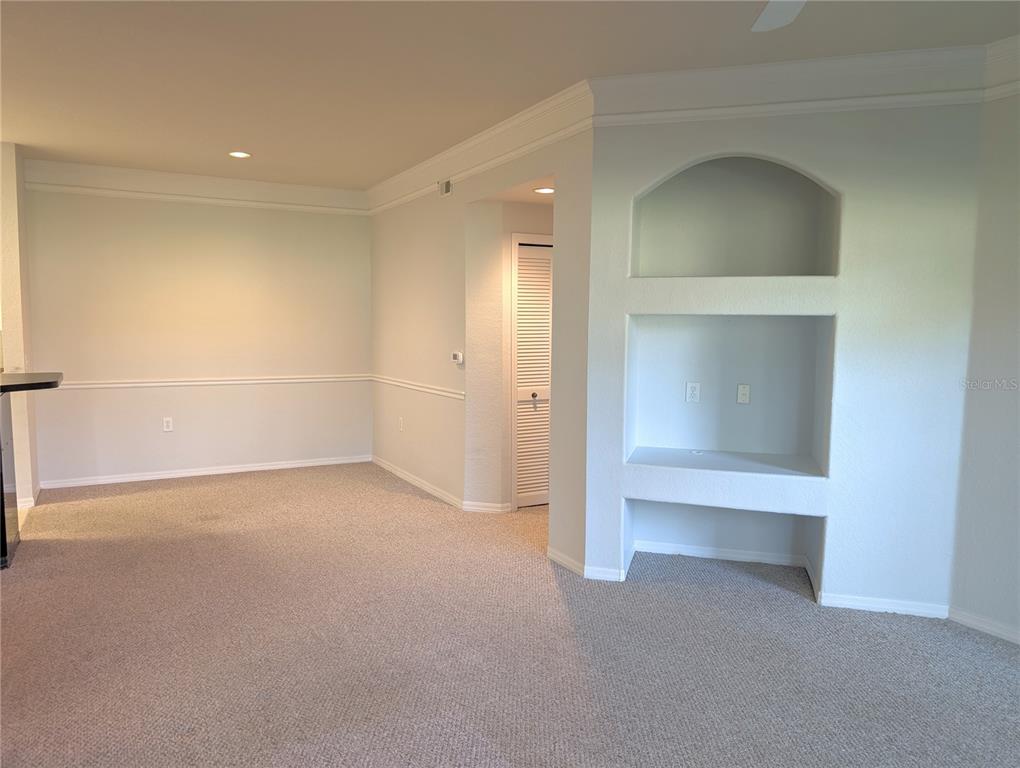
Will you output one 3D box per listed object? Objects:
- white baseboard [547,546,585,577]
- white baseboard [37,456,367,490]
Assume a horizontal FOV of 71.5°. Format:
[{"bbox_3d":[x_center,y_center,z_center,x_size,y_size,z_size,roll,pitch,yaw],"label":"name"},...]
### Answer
[{"bbox_3d":[0.337,1.050,4.190,0.020,0.070,0.395,-2,6,-29],"label":"white baseboard"},{"bbox_3d":[-2.684,0.811,6.640,2.888,0.072,0.020,-2,6,-29],"label":"white baseboard"}]

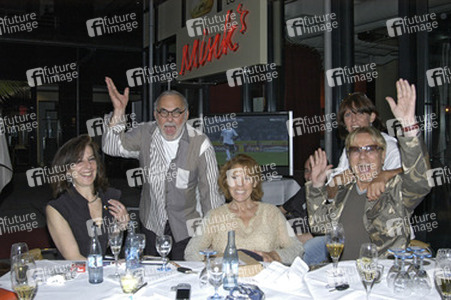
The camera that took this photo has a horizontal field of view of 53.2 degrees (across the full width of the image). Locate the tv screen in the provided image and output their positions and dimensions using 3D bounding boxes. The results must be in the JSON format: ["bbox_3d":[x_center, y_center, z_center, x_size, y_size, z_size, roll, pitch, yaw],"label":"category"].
[{"bbox_3d":[0.192,-0.061,5.000,1.120,0.700,0.130,0,2,10],"label":"tv screen"}]

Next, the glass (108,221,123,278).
[{"bbox_3d":[-0.438,0.397,1.798,0.062,0.213,0.062,0,1,0],"label":"glass"}]

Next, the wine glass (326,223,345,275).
[{"bbox_3d":[0.439,0.393,1.800,0.074,0.200,0.074,0,2,0],"label":"wine glass"}]

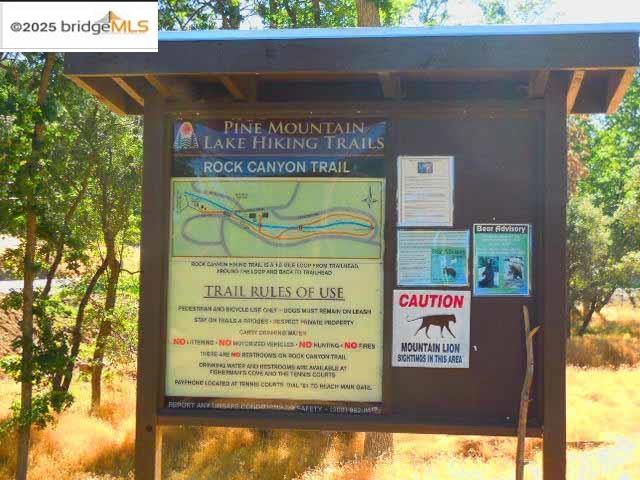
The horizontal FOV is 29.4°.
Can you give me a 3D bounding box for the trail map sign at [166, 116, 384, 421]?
[{"bbox_3d":[-0.183,0.096,4.982,0.896,1.188,0.020,0,-3,9],"label":"trail map sign"}]

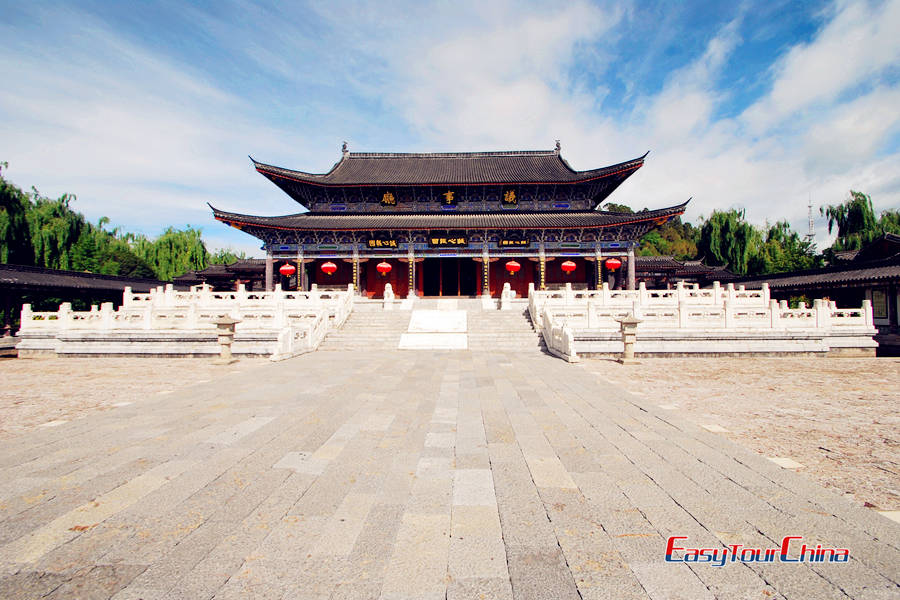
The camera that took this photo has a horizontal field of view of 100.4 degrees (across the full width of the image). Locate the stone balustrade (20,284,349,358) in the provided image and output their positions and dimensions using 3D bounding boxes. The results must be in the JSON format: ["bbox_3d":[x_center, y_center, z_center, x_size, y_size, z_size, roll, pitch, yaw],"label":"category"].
[{"bbox_3d":[-9.700,0.610,15.400,10.800,2.900,6.600,0,-1,2],"label":"stone balustrade"}]

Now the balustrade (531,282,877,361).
[{"bbox_3d":[9.300,0.543,15.000,11.000,2.900,6.600,0,-1,2],"label":"balustrade"}]

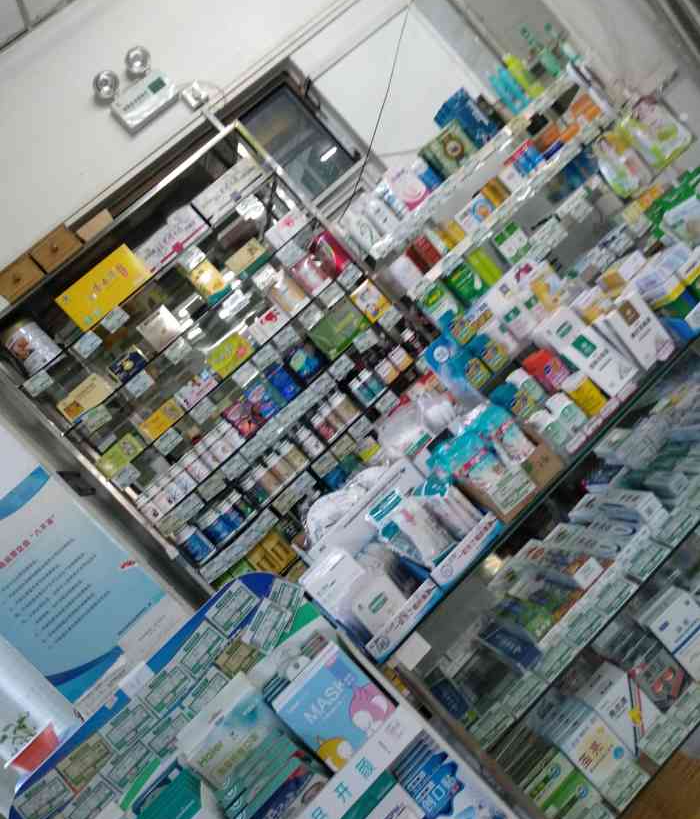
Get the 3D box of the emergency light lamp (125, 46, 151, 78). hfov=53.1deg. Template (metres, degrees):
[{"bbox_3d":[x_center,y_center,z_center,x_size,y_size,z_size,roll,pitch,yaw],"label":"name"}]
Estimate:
[{"bbox_3d":[-0.869,-1.421,2.866,0.100,0.100,0.080,-43,5,-11],"label":"emergency light lamp"}]

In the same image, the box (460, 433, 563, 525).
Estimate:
[{"bbox_3d":[0.296,0.125,1.371,0.158,0.113,0.140,-43,5,-11],"label":"box"}]

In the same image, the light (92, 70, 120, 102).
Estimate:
[{"bbox_3d":[-0.984,-1.308,2.834,0.100,0.100,0.080,-43,5,-11],"label":"light"}]

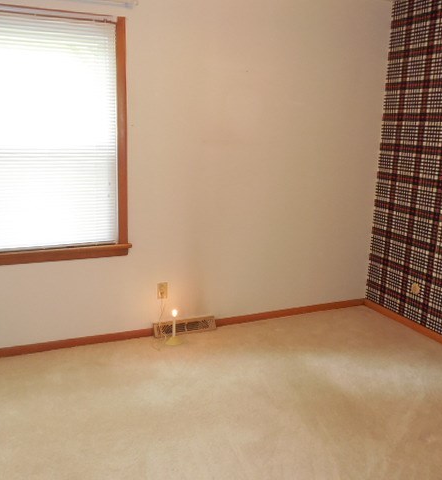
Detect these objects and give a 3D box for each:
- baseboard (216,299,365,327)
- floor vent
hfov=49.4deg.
[{"bbox_3d":[0.604,0.578,3.885,1.394,0.061,0.016,-4,14,-23],"label":"baseboard"},{"bbox_3d":[-0.256,0.629,3.504,0.463,0.090,0.050,-4,14,-23],"label":"floor vent"}]

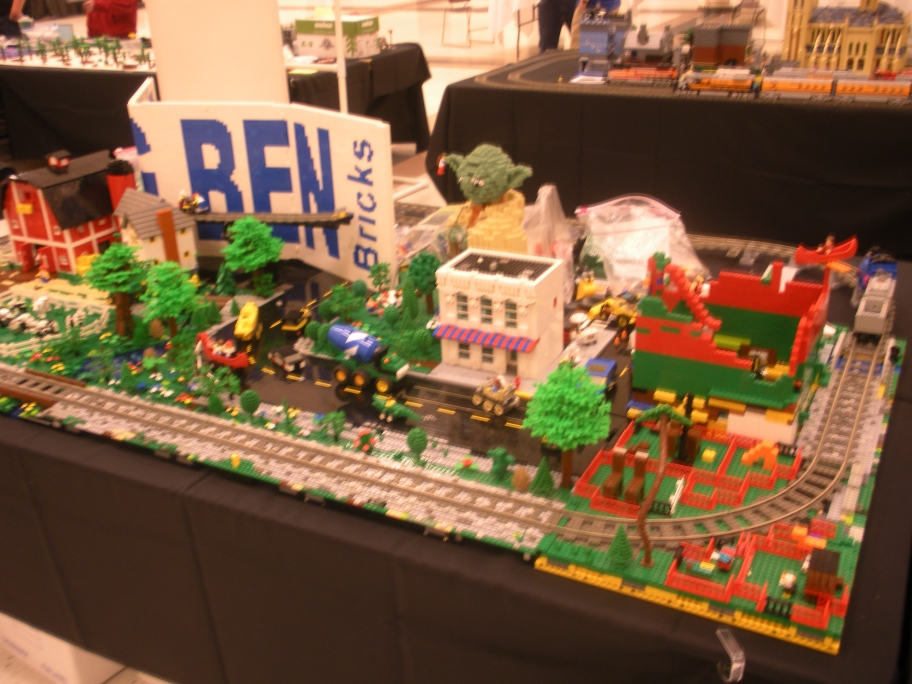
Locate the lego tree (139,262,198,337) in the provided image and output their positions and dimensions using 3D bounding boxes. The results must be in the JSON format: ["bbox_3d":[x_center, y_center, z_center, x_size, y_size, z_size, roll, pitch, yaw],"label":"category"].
[{"bbox_3d":[-0.595,-0.084,1.954,0.118,0.150,0.114,10,27,26],"label":"lego tree"}]

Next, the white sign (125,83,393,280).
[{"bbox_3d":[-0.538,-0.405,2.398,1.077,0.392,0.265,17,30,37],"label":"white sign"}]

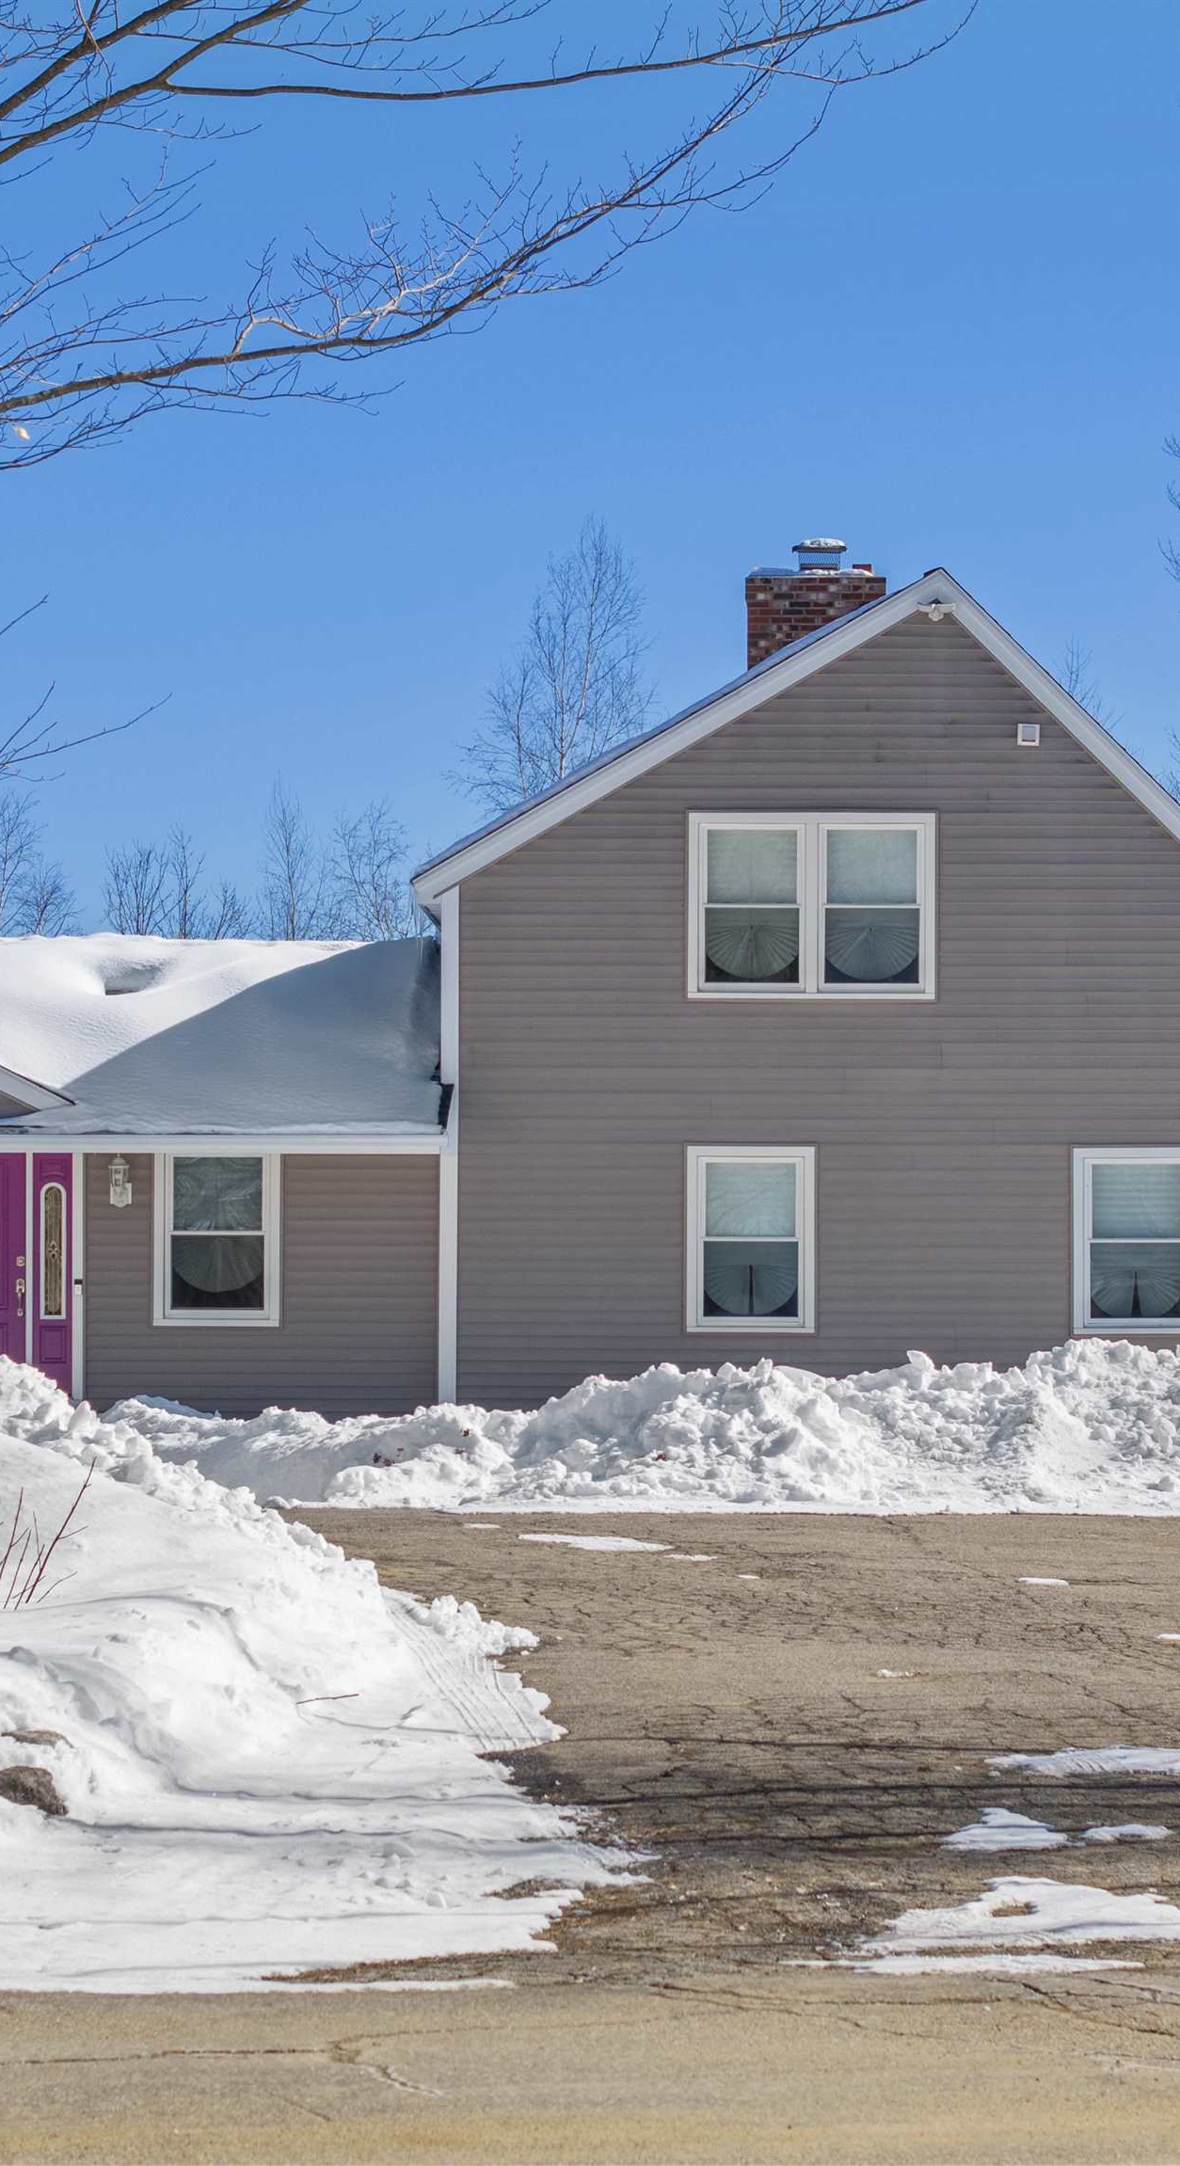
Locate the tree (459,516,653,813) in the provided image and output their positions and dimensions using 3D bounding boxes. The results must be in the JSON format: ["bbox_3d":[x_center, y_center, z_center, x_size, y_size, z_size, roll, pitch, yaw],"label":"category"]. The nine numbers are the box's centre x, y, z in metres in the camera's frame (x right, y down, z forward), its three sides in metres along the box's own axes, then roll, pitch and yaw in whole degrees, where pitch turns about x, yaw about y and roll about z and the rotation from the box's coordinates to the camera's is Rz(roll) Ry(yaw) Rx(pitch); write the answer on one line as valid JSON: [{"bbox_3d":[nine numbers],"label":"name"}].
[{"bbox_3d":[-0.364,-1.747,76.108,3.080,11.310,3.080,0,-2,0],"label":"tree"}]

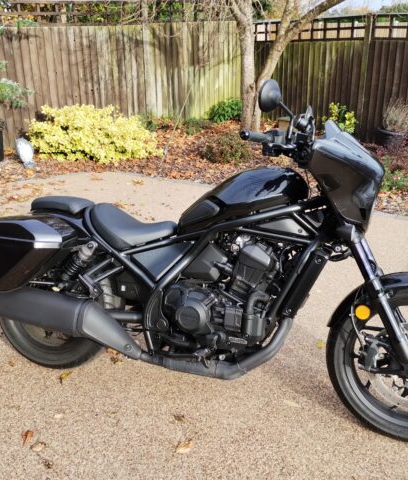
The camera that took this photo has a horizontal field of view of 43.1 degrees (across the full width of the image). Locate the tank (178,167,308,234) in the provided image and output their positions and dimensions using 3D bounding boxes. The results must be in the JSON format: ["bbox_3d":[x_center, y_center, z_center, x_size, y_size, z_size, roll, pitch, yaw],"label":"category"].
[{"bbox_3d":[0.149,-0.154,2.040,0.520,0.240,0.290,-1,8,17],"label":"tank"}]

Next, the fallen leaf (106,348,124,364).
[{"bbox_3d":[-0.428,0.555,2.477,0.100,0.025,0.075,20,28,41],"label":"fallen leaf"}]

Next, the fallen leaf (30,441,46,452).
[{"bbox_3d":[-0.625,0.775,1.939,0.065,0.012,0.042,-14,26,-31],"label":"fallen leaf"}]

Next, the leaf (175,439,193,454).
[{"bbox_3d":[-0.073,0.772,1.929,0.050,0.020,0.082,19,28,40],"label":"leaf"}]

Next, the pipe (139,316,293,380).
[{"bbox_3d":[0.046,0.406,2.034,0.585,0.270,0.160,7,9,17],"label":"pipe"}]

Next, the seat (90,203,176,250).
[{"bbox_3d":[-0.299,-0.065,2.208,0.415,0.160,0.300,7,9,17],"label":"seat"}]

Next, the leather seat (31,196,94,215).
[{"bbox_3d":[-0.631,-0.153,2.302,0.290,0.080,0.200,7,9,17],"label":"leather seat"}]

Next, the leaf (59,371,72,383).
[{"bbox_3d":[-0.625,0.616,2.332,0.045,0.015,0.080,8,23,19],"label":"leaf"}]

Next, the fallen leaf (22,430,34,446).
[{"bbox_3d":[-0.676,0.760,1.977,0.042,0.012,0.085,0,22,1],"label":"fallen leaf"}]

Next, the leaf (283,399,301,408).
[{"bbox_3d":[0.372,0.688,2.173,0.078,0.010,0.035,14,25,31],"label":"leaf"}]

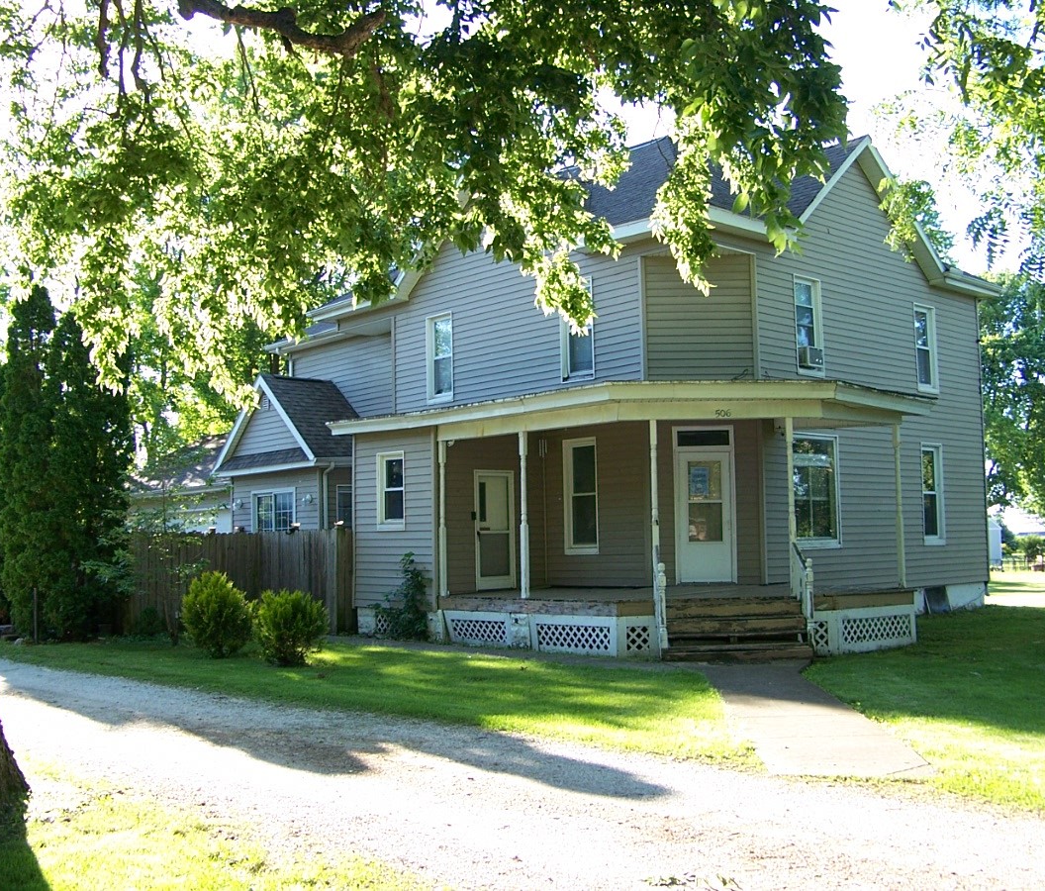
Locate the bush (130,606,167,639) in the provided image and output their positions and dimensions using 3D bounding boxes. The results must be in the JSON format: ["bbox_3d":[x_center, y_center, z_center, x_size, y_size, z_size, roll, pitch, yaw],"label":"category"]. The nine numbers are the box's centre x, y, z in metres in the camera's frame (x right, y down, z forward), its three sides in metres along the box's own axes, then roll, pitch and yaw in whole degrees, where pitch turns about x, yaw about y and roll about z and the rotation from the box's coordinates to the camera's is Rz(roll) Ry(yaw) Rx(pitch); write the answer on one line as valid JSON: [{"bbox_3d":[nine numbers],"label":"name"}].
[{"bbox_3d":[-6.489,3.060,20.800,0.650,0.530,0.620,0,-5,-17],"label":"bush"}]

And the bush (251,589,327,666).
[{"bbox_3d":[-2.979,2.322,15.350,0.960,0.960,0.960,0,-5,-11],"label":"bush"}]

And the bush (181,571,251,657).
[{"bbox_3d":[-4.312,2.368,16.850,0.970,1.190,0.970,0,-5,-14],"label":"bush"}]

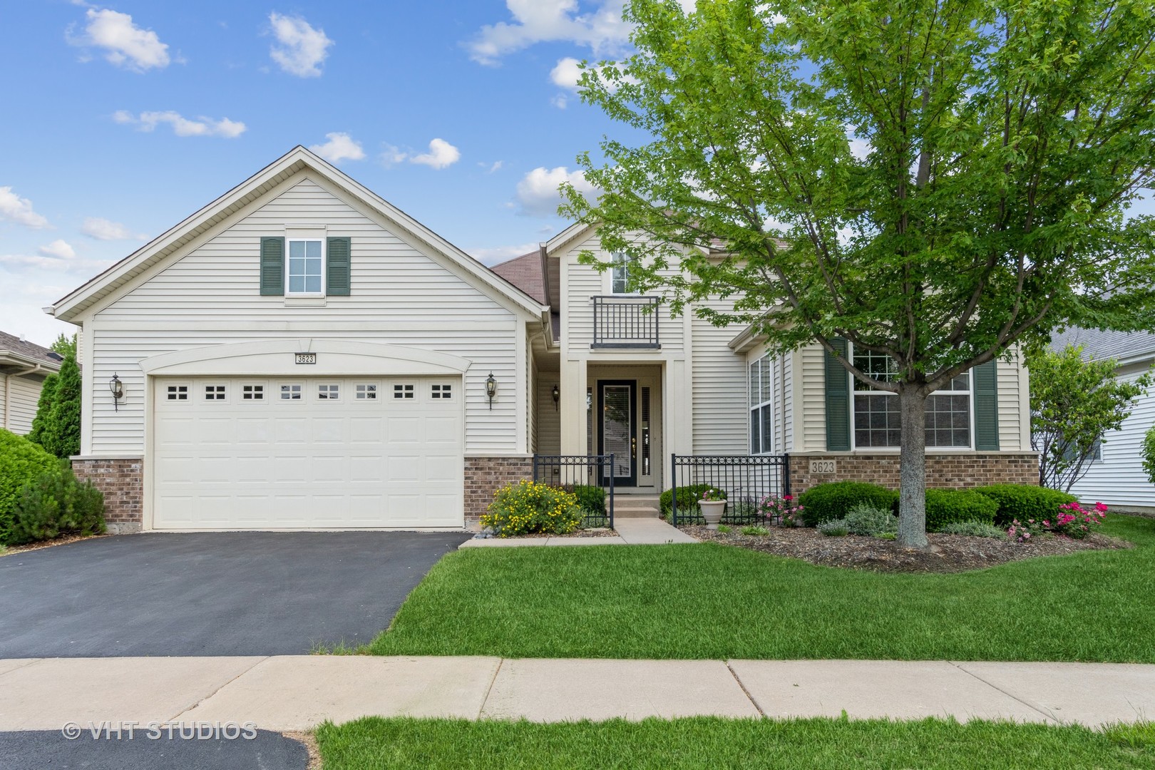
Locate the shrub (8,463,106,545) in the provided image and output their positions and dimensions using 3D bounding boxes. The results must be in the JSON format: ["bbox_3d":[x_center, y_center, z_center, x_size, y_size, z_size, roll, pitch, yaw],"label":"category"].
[{"bbox_3d":[-7.330,1.620,9.950,1.200,1.050,1.150,0,-5,0],"label":"shrub"}]

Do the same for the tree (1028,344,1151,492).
[{"bbox_3d":[8.850,0.880,12.500,2.350,3.100,2.250,0,-5,0],"label":"tree"}]

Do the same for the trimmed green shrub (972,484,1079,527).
[{"bbox_3d":[6.560,1.790,10.350,1.450,0.680,1.200,0,-5,0],"label":"trimmed green shrub"}]

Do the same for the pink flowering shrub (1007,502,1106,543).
[{"bbox_3d":[6.460,1.830,9.500,1.250,0.530,0.800,0,-5,0],"label":"pink flowering shrub"}]

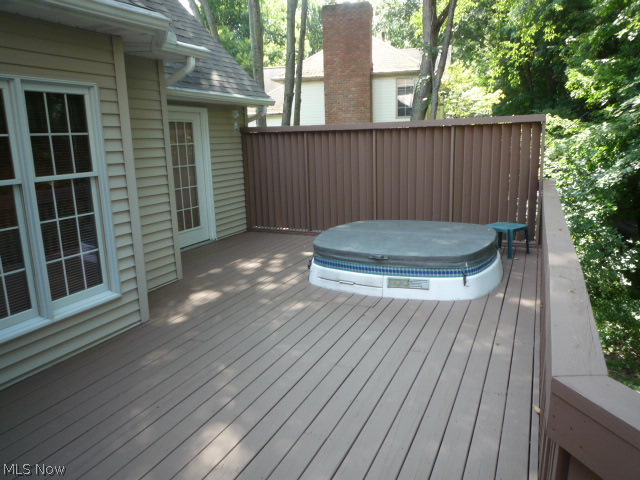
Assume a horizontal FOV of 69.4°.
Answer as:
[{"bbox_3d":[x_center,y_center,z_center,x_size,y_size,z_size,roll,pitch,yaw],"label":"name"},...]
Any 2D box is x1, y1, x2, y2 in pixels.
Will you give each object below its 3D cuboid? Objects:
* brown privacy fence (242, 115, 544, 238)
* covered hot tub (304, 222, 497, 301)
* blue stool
[{"bbox_3d":[0.869,-0.935,7.429,4.869,1.862,0.130,4,14,24],"label":"brown privacy fence"},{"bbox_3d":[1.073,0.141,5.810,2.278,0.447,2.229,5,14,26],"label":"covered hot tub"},{"bbox_3d":[2.569,-0.004,6.394,0.441,0.395,0.441,-10,15,-34],"label":"blue stool"}]

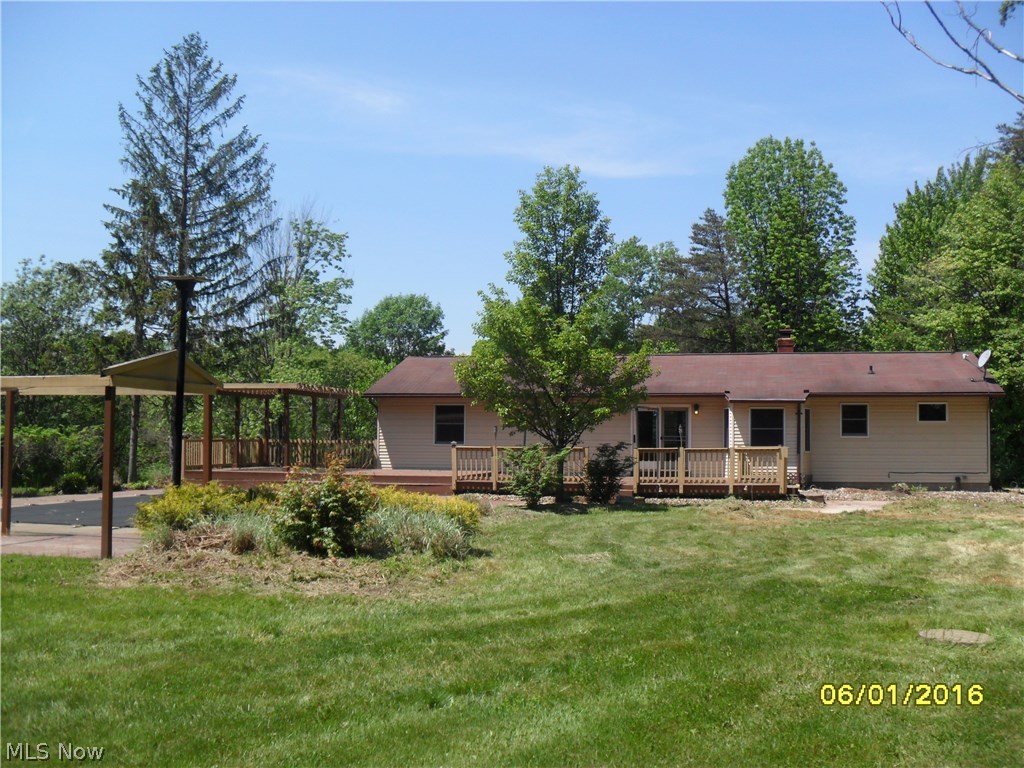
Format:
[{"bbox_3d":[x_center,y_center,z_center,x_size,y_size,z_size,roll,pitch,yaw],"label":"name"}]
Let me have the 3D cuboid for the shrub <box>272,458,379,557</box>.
[{"bbox_3d":[-2.630,1.721,14.600,1.450,1.300,1.400,0,-2,0],"label":"shrub"}]

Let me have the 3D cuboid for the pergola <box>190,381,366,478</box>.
[{"bbox_3d":[-7.424,1.419,33.473,3.200,2.620,5.500,0,-2,9],"label":"pergola"}]

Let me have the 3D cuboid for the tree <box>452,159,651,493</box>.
[{"bbox_3d":[1.026,-1.228,25.600,4.800,8.300,4.800,0,-2,0],"label":"tree"}]

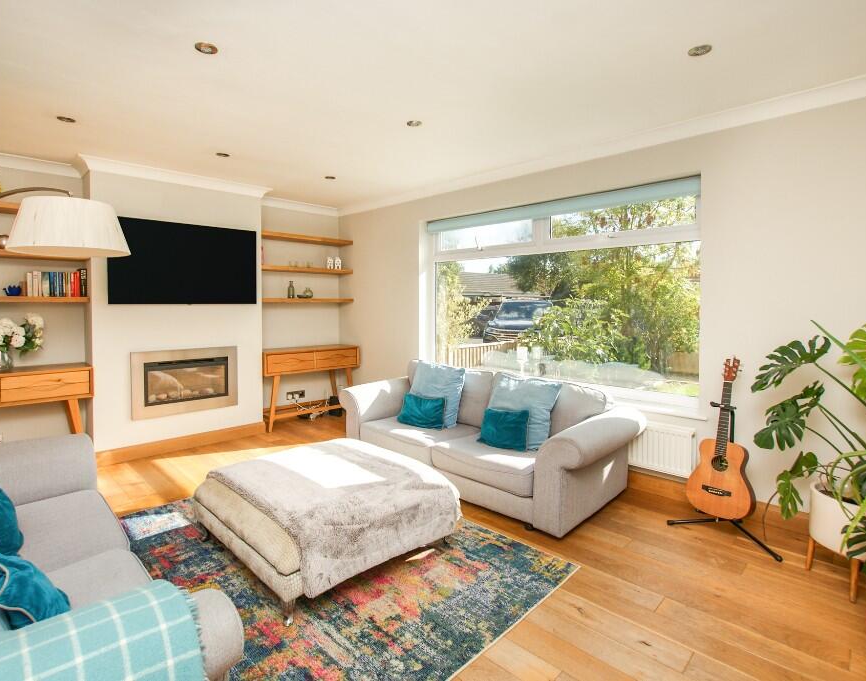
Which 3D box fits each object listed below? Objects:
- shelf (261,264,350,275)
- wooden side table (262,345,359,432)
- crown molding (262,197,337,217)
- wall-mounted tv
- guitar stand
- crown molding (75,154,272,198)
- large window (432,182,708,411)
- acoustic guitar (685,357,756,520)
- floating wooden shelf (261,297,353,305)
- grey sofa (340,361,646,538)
[{"bbox_3d":[-1.587,-0.838,5.179,1.210,0.050,0.294,-3,5,-44],"label":"shelf"},{"bbox_3d":[-1.397,0.487,4.758,0.360,0.804,1.163,5,6,43],"label":"wooden side table"},{"bbox_3d":[-1.644,-1.633,5.252,1.157,0.094,0.084,-3,5,-44],"label":"crown molding"},{"bbox_3d":[-2.341,-0.727,4.088,1.248,0.757,0.047,-3,5,-44],"label":"wall-mounted tv"},{"bbox_3d":[1.820,0.764,2.611,0.358,0.787,0.578,-3,5,-44],"label":"guitar stand"},{"bbox_3d":[-2.337,-1.516,4.058,1.589,0.094,0.084,-3,5,-44],"label":"crown molding"},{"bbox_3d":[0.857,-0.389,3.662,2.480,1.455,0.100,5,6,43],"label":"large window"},{"bbox_3d":[1.774,0.589,2.592,0.105,0.952,0.320,8,-3,-44],"label":"acoustic guitar"},{"bbox_3d":[-1.587,-0.483,5.186,1.210,0.050,0.294,-3,5,-44],"label":"floating wooden shelf"},{"bbox_3d":[0.351,0.659,3.543,0.968,0.809,2.362,-3,5,-44],"label":"grey sofa"}]

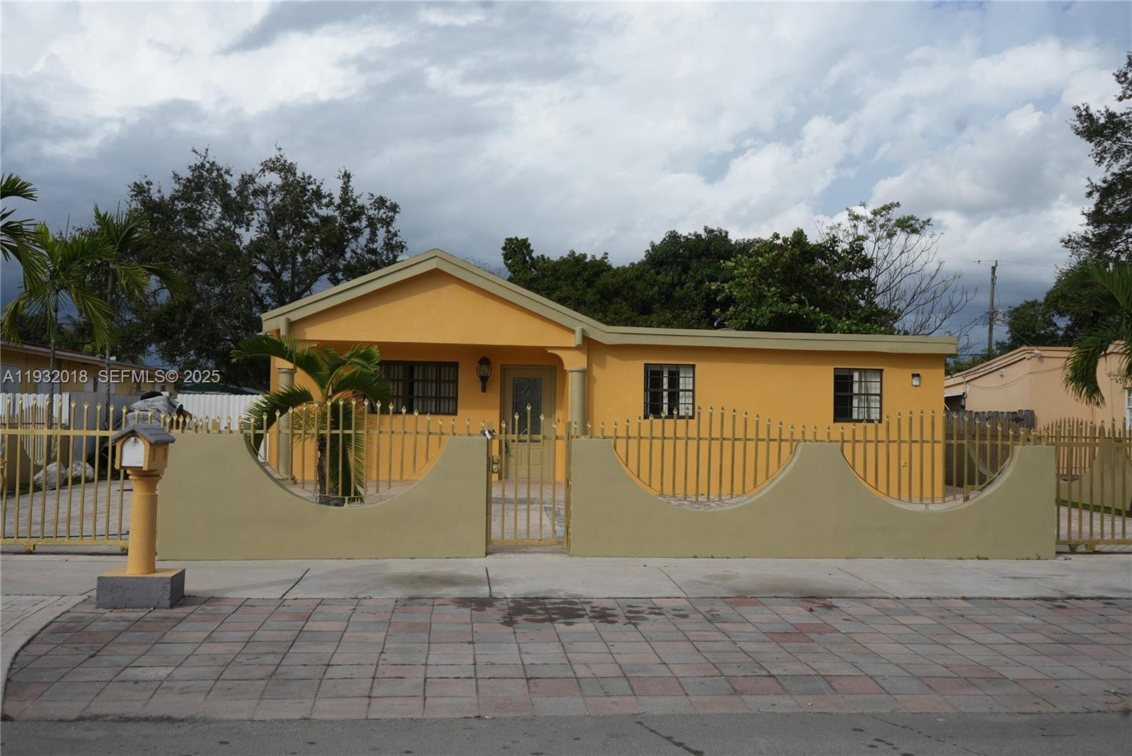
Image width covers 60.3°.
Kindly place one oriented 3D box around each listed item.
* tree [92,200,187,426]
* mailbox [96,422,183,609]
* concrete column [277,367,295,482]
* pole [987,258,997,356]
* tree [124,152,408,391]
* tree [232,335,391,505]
[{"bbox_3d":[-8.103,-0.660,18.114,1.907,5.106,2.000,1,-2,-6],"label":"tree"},{"bbox_3d":[-3.211,1.029,7.445,0.540,1.369,0.600,1,-2,-6],"label":"mailbox"},{"bbox_3d":[-4.816,0.782,16.667,0.312,1.960,0.310,1,-2,-6],"label":"concrete column"},{"bbox_3d":[20.757,-1.133,47.845,0.453,9.279,0.400,1,-2,-6],"label":"pole"},{"bbox_3d":[-10.489,-2.821,33.826,9.715,10.374,9.500,1,-2,-6],"label":"tree"},{"bbox_3d":[-3.678,0.616,13.959,2.217,2.466,2.200,1,-2,-6],"label":"tree"}]

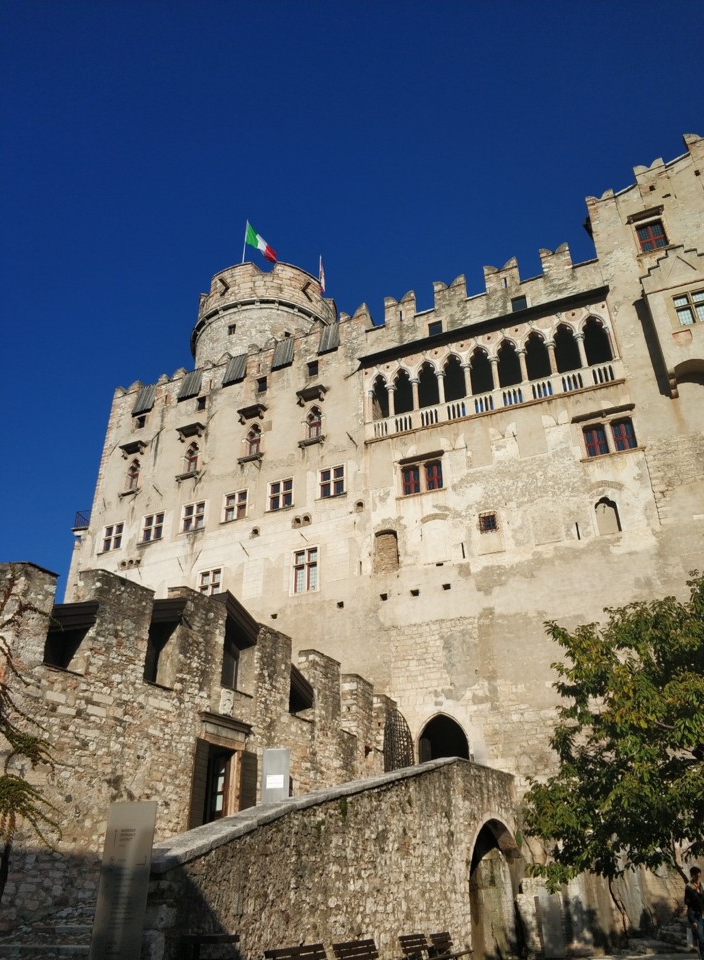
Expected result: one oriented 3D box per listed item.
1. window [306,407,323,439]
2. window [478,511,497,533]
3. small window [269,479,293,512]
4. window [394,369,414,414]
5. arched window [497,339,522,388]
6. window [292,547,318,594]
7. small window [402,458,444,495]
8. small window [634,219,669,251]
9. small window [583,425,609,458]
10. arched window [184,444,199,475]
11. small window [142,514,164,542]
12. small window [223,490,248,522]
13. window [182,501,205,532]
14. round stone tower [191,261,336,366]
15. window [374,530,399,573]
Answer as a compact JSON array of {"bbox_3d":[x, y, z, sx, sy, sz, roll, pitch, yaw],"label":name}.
[{"bbox_3d":[-1.874,-2.969,38.807,0.814,2.019,0.250,-13,-32,21],"label":"window"},{"bbox_3d":[5.502,1.726,30.286,0.707,0.875,0.200,-13,-32,20],"label":"window"},{"bbox_3d":[-3.514,0.764,37.740,1.330,1.512,0.300,-14,-33,22],"label":"small window"},{"bbox_3d":[2.601,-4.413,37.325,0.997,2.754,0.300,-13,-32,21],"label":"window"},{"bbox_3d":[7.492,-5.509,35.555,1.150,2.750,0.350,-13,-33,20],"label":"arched window"},{"bbox_3d":[-2.001,4.009,32.931,1.260,2.096,0.250,-14,-33,22],"label":"window"},{"bbox_3d":[3.097,-0.060,32.544,1.785,1.461,0.250,-13,-32,20],"label":"small window"},{"bbox_3d":[14.150,-11.458,35.278,1.120,1.755,0.250,-13,-32,21],"label":"small window"},{"bbox_3d":[10.394,-1.602,31.791,0.820,1.501,0.300,-13,-33,20],"label":"small window"},{"bbox_3d":[-8.338,-1.178,39.458,0.924,1.971,0.250,-14,-33,22],"label":"arched window"},{"bbox_3d":[-10.576,2.590,40.183,1.214,1.543,0.250,-13,-32,21],"label":"small window"},{"bbox_3d":[-5.991,1.404,38.765,1.346,1.553,0.300,-14,-33,22],"label":"small window"},{"bbox_3d":[-8.379,1.971,39.784,1.361,1.594,0.300,-14,-33,22],"label":"window"},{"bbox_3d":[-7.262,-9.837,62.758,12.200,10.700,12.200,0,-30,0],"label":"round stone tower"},{"bbox_3d":[1.465,3.027,31.620,1.128,1.907,0.300,-13,-32,20],"label":"window"}]

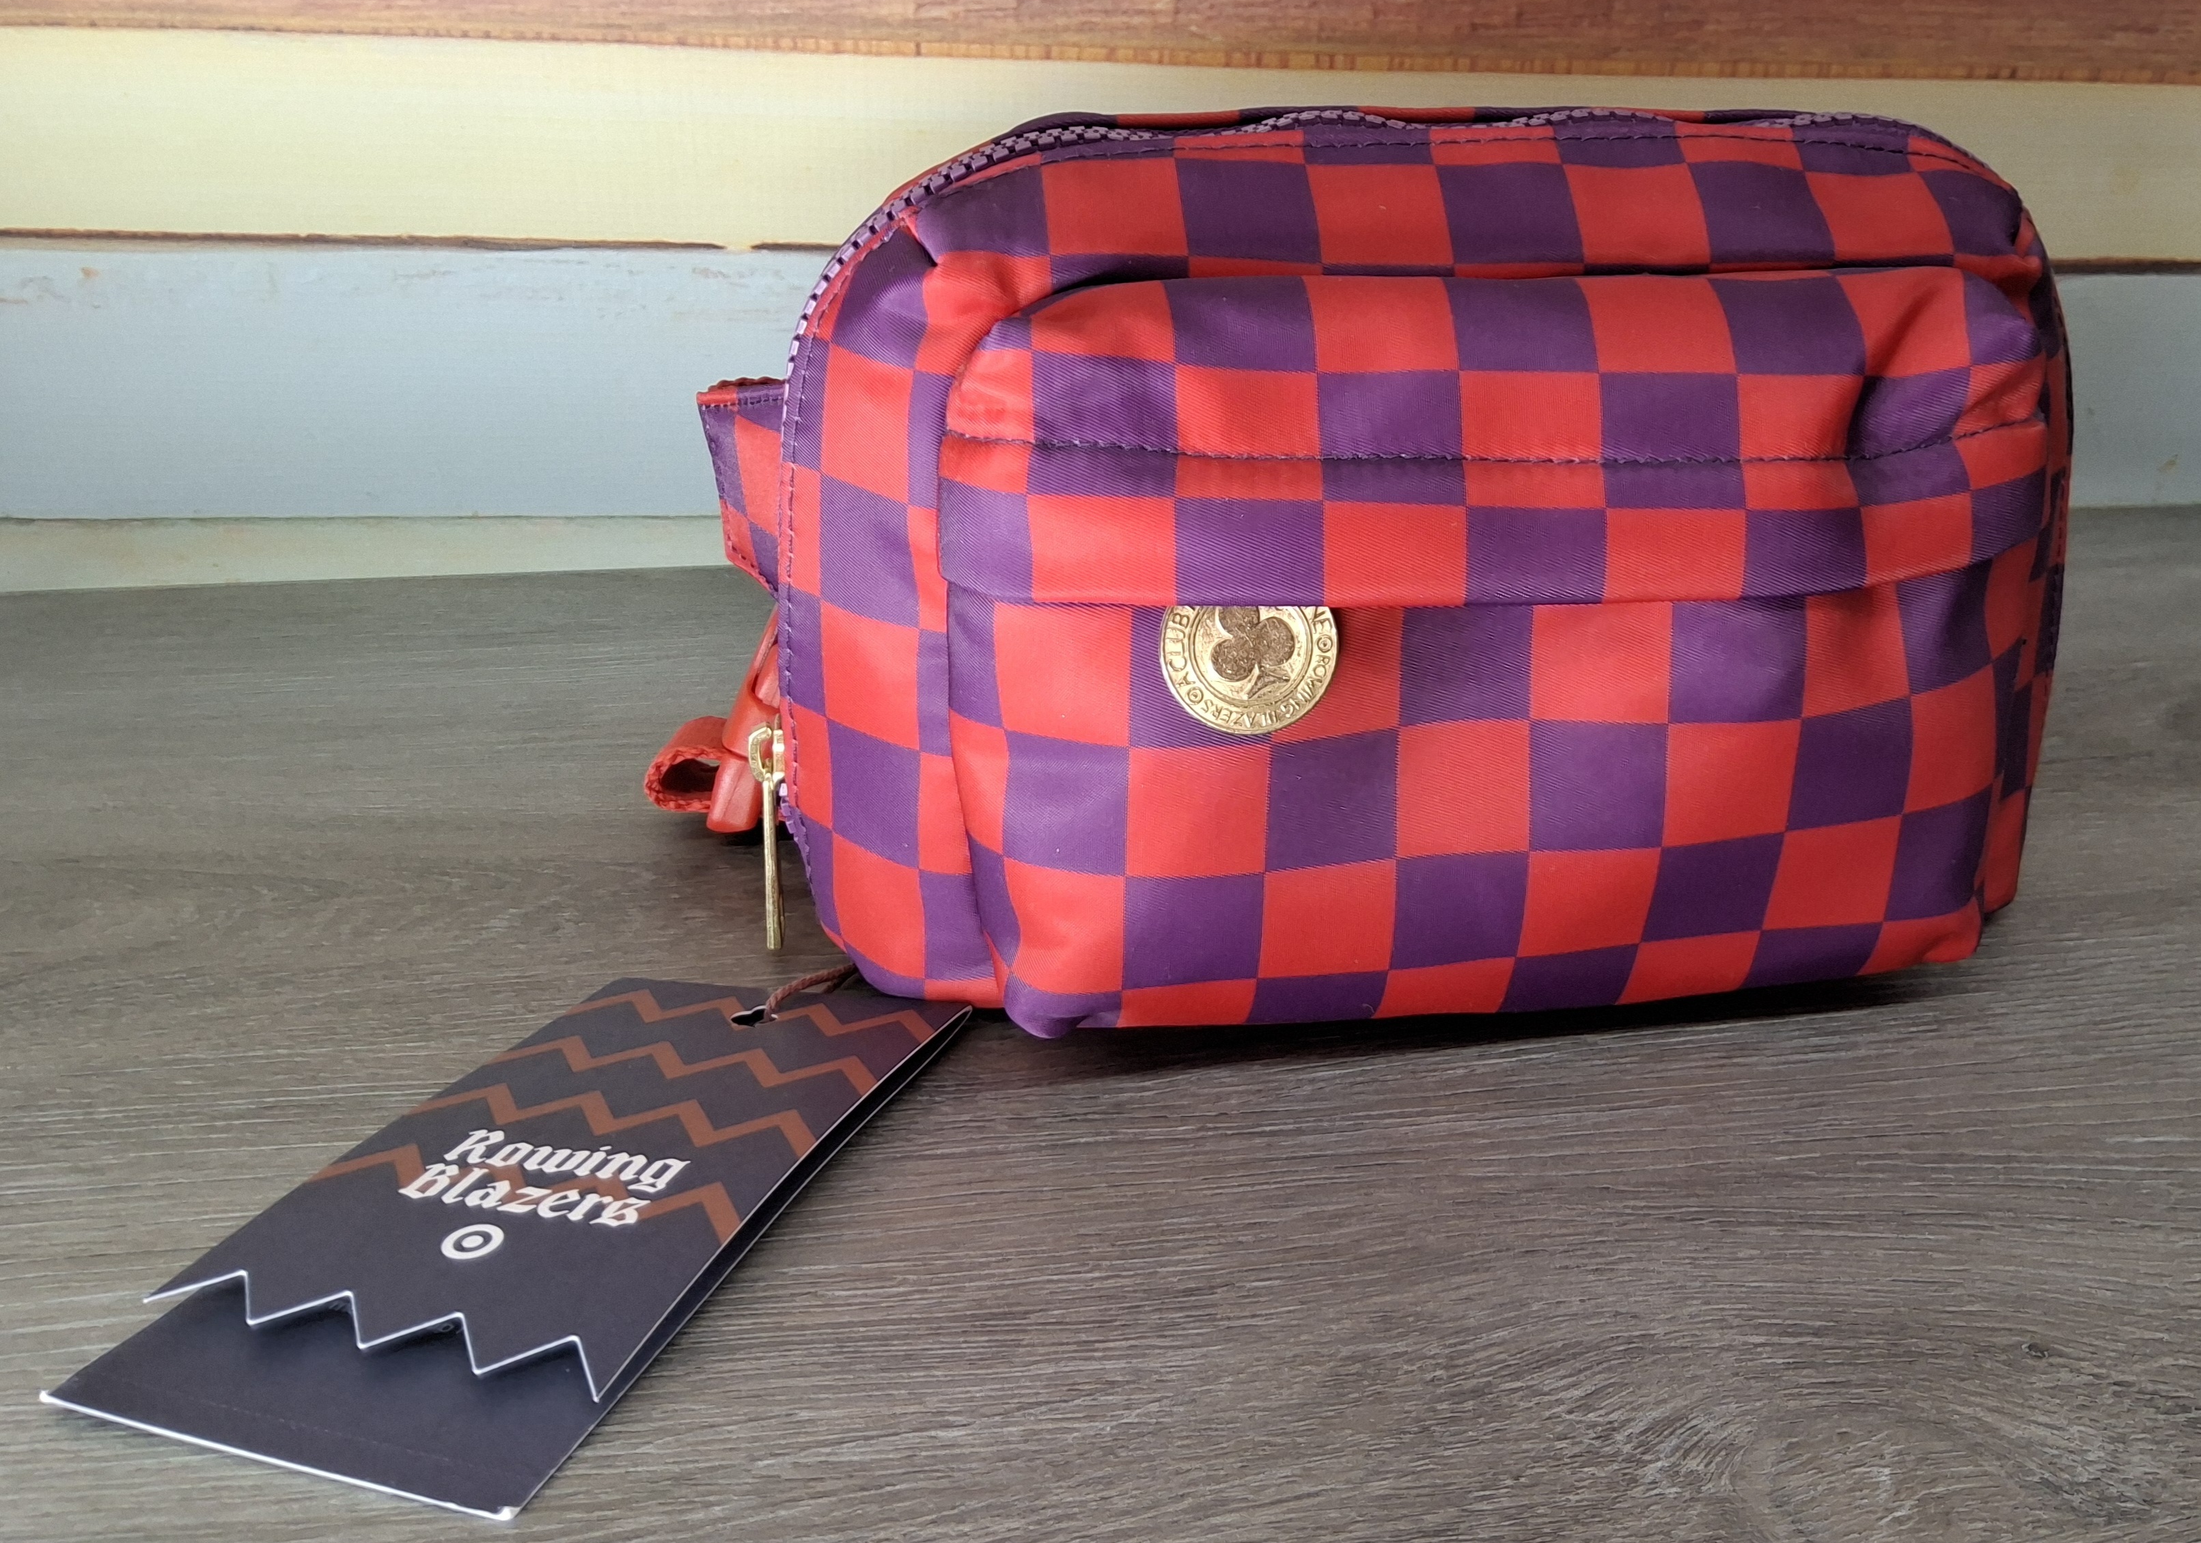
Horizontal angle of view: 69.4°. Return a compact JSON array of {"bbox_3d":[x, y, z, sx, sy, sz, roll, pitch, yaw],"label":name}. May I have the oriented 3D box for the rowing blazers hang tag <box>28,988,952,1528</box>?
[{"bbox_3d":[-0.069,0.052,0.212,0.064,0.006,0.108,3,20,19],"label":"rowing blazers hang tag"}]

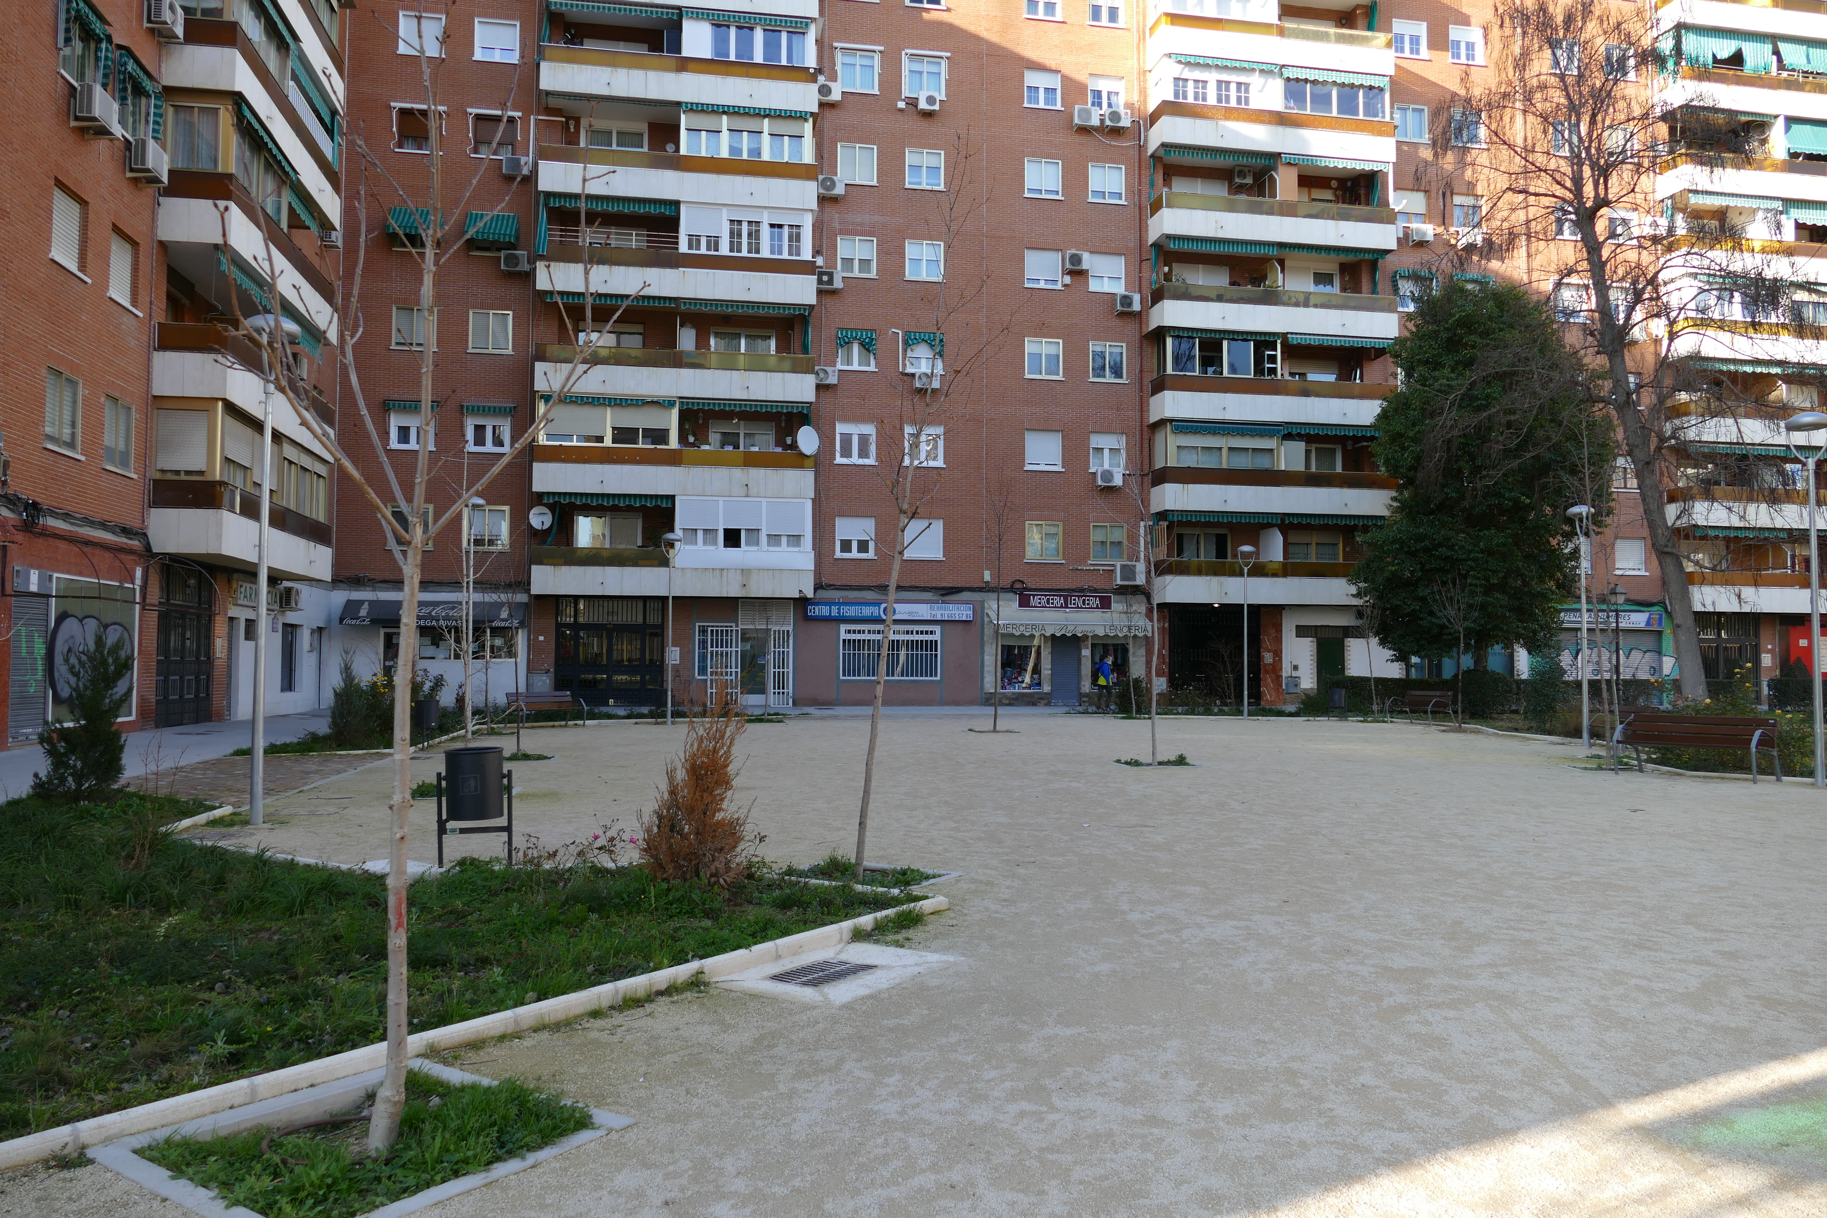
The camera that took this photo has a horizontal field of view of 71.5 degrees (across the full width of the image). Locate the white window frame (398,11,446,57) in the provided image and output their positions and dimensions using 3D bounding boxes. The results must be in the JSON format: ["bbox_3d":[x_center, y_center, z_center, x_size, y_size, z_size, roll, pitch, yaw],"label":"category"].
[{"bbox_3d":[-14.104,-16.490,36.403,1.317,1.234,0.140,1,-3,-11],"label":"white window frame"}]

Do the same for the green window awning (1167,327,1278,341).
[{"bbox_3d":[9.688,-8.524,39.554,3.703,0.272,0.350,1,-3,-11],"label":"green window awning"}]

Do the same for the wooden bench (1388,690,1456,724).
[{"bbox_3d":[12.571,2.431,31.406,0.720,0.820,1.820,1,-3,-14],"label":"wooden bench"}]

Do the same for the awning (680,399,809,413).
[{"bbox_3d":[-4.820,-5.792,36.439,3.704,0.258,0.250,1,-3,-11],"label":"awning"}]

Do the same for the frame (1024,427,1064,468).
[{"bbox_3d":[4.094,-4.975,39.764,1.254,1.238,0.150,1,-3,-11],"label":"frame"}]

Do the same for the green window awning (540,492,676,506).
[{"bbox_3d":[-8.685,-3.115,36.137,3.650,0.360,0.300,1,-3,-11],"label":"green window awning"}]

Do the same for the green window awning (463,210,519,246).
[{"bbox_3d":[-12.148,-11.014,36.636,1.420,1.030,0.660,1,-3,-11],"label":"green window awning"}]

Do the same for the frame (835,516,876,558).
[{"bbox_3d":[-1.704,-2.073,37.230,1.210,1.219,0.160,1,-3,-11],"label":"frame"}]

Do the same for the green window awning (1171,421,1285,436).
[{"bbox_3d":[9.516,-5.429,38.542,3.586,0.305,0.300,1,-3,-11],"label":"green window awning"}]

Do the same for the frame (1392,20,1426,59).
[{"bbox_3d":[16.168,-18.484,41.287,1.248,1.235,0.160,1,-3,-11],"label":"frame"}]

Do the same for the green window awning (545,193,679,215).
[{"bbox_3d":[-8.526,-11.471,36.138,3.572,0.391,0.350,1,-3,-11],"label":"green window awning"}]

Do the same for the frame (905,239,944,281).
[{"bbox_3d":[0.348,-10.690,38.914,1.205,1.210,0.140,1,-3,-11],"label":"frame"}]

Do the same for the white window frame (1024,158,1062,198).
[{"bbox_3d":[4.141,-13.591,40.154,1.260,1.260,0.140,1,-3,-11],"label":"white window frame"}]

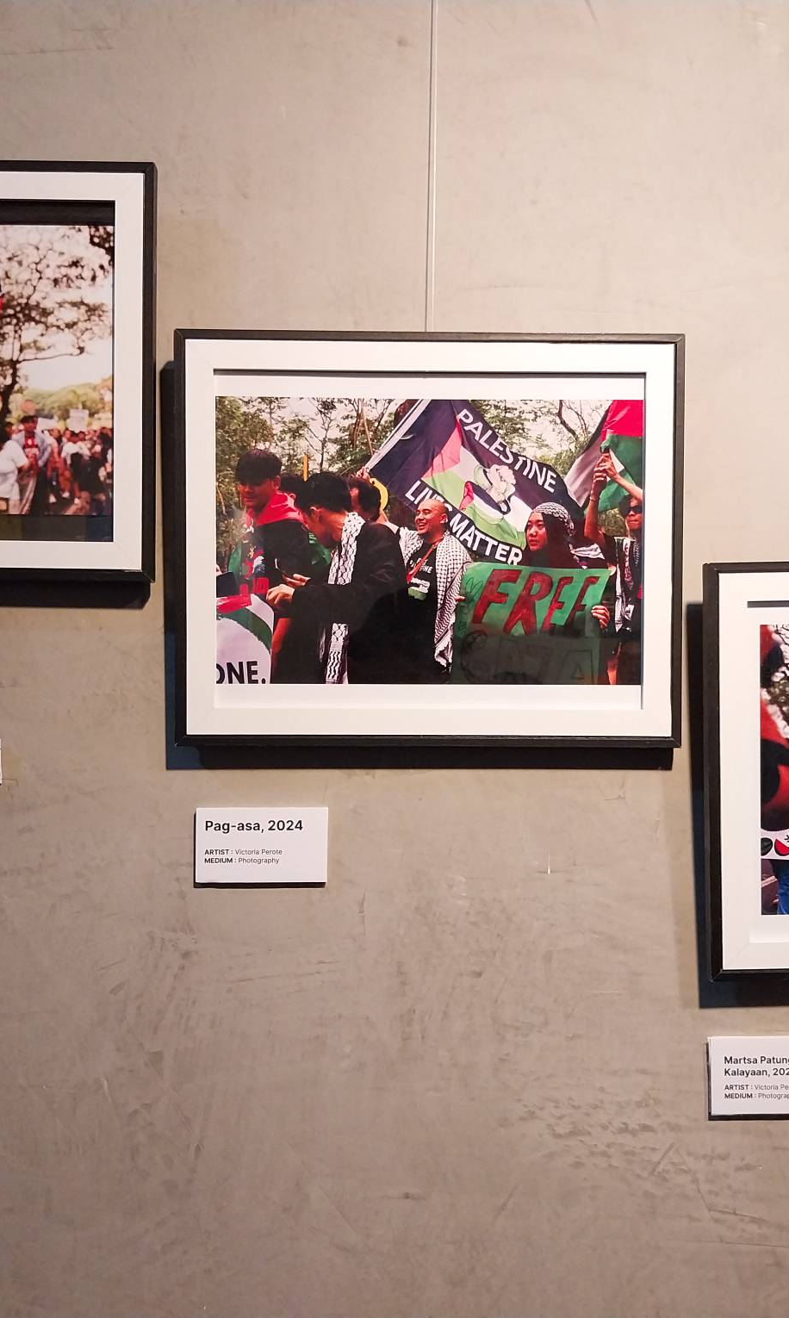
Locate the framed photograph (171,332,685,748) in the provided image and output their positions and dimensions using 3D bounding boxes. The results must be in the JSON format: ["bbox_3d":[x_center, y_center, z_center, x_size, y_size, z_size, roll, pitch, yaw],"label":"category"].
[{"bbox_3d":[0.028,-0.097,1.073,0.411,0.335,0.026,0,1,-1],"label":"framed photograph"}]

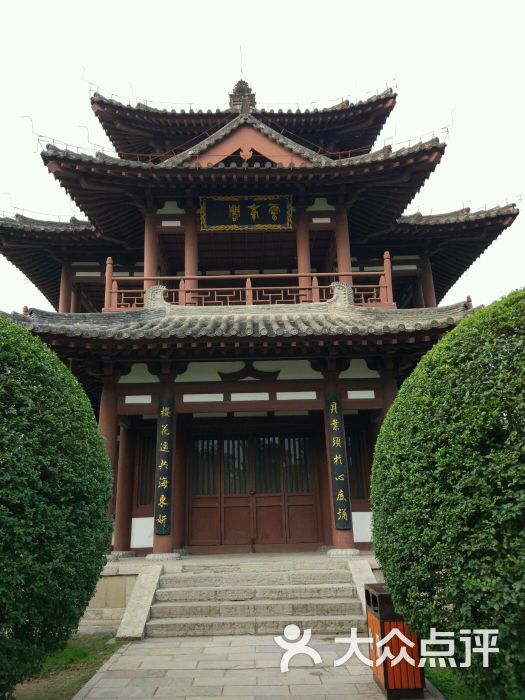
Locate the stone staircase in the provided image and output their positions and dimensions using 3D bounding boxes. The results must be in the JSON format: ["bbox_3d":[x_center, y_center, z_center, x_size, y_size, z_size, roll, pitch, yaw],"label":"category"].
[{"bbox_3d":[-0.077,3.496,8.121,2.840,0.772,1.600,-1,-16,-1],"label":"stone staircase"}]

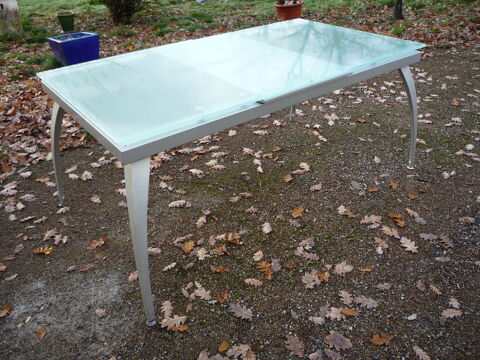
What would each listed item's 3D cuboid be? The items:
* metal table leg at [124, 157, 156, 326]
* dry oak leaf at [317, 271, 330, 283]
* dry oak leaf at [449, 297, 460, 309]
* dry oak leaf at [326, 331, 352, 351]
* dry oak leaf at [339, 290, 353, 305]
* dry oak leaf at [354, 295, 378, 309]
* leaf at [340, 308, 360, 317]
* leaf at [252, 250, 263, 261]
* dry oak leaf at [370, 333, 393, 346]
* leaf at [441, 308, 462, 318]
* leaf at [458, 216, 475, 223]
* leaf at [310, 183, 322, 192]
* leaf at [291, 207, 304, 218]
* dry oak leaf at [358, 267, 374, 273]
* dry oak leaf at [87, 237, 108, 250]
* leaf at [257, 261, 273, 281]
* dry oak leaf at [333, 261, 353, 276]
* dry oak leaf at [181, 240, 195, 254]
[{"bbox_3d":[-0.361,0.235,1.568,0.085,0.690,0.220,3,33,6],"label":"metal table leg"},{"bbox_3d":[0.378,0.436,1.876,0.052,0.020,0.060,-7,32,-10],"label":"dry oak leaf"},{"bbox_3d":[0.894,0.509,1.730,0.041,0.016,0.051,18,37,27],"label":"dry oak leaf"},{"bbox_3d":[0.364,0.600,1.541,0.096,0.018,0.064,16,36,25],"label":"dry oak leaf"},{"bbox_3d":[0.451,0.498,1.767,0.055,0.020,0.077,-10,34,-15],"label":"dry oak leaf"},{"bbox_3d":[0.530,0.511,1.745,0.096,0.020,0.060,12,34,19],"label":"dry oak leaf"},{"bbox_3d":[0.454,0.542,1.708,0.080,0.016,0.036,8,33,15],"label":"leaf"},{"bbox_3d":[0.085,0.362,1.984,0.068,0.016,0.045,-23,38,-30],"label":"leaf"},{"bbox_3d":[0.543,0.611,1.593,0.088,0.018,0.050,-7,32,-10],"label":"dry oak leaf"},{"bbox_3d":[0.856,0.541,1.686,0.090,0.025,0.050,0,32,1],"label":"leaf"},{"bbox_3d":[1.193,0.206,2.197,0.082,0.016,0.044,2,33,5],"label":"leaf"},{"bbox_3d":[0.459,0.044,2.474,0.092,0.030,0.050,-20,37,-27],"label":"leaf"},{"bbox_3d":[0.308,0.172,2.212,0.061,0.020,0.082,5,33,10],"label":"leaf"},{"bbox_3d":[0.581,0.409,1.905,0.068,0.020,0.035,0,32,1],"label":"dry oak leaf"},{"bbox_3d":[-0.705,0.305,2.035,0.058,0.025,0.095,26,42,36],"label":"dry oak leaf"},{"bbox_3d":[0.113,0.417,1.913,0.062,0.022,0.118,-8,33,-11],"label":"leaf"},{"bbox_3d":[0.459,0.392,1.863,0.095,0.020,0.064,-19,37,-26],"label":"dry oak leaf"},{"bbox_3d":[-0.258,0.333,2.063,0.056,0.020,0.088,7,33,12],"label":"dry oak leaf"}]

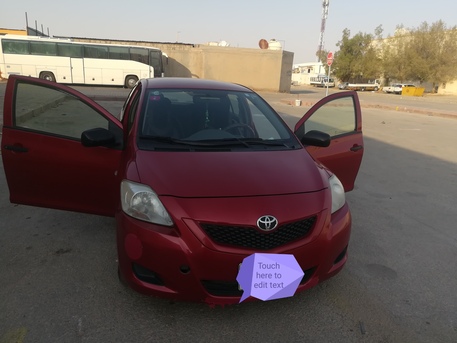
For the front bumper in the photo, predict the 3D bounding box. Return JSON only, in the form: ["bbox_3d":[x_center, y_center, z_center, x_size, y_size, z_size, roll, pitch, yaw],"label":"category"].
[{"bbox_3d":[0.149,0.462,2.181,1.650,0.620,0.530,-2,16,-16],"label":"front bumper"}]

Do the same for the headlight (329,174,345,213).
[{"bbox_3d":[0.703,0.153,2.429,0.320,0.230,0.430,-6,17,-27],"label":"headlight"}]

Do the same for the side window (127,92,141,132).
[{"bbox_3d":[-0.936,-0.591,3.349,0.100,0.430,0.850,16,10,-20],"label":"side window"}]

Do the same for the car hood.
[{"bbox_3d":[0.044,-0.021,2.430,1.360,0.180,0.910,-3,23,-16],"label":"car hood"}]

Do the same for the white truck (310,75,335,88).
[{"bbox_3d":[18.619,-17.768,68.000,1.900,2.450,5.200,-8,19,-34],"label":"white truck"}]

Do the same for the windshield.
[{"bbox_3d":[-0.152,-0.485,3.053,1.350,0.140,0.970,-3,44,-16],"label":"windshield"}]

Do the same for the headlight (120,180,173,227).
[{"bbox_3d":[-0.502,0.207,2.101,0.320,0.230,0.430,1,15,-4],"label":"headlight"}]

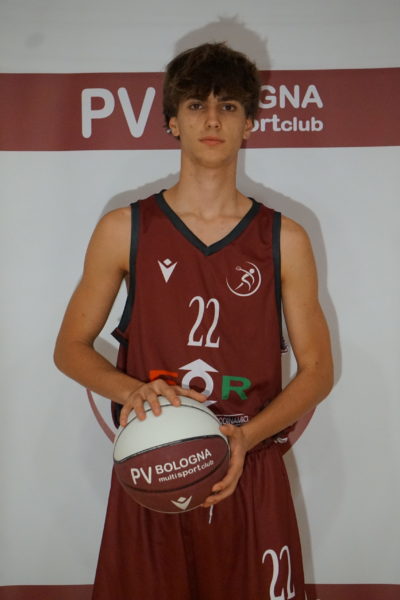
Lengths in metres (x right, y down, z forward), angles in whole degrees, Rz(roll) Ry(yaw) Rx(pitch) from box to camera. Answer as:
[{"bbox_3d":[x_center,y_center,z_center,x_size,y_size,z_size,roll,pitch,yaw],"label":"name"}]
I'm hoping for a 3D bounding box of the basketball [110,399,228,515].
[{"bbox_3d":[-0.057,0.316,2.790,0.240,0.240,0.240,-1,0,0],"label":"basketball"}]

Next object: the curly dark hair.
[{"bbox_3d":[0.025,-0.460,2.970,0.212,0.200,0.240,-1,0,-2],"label":"curly dark hair"}]

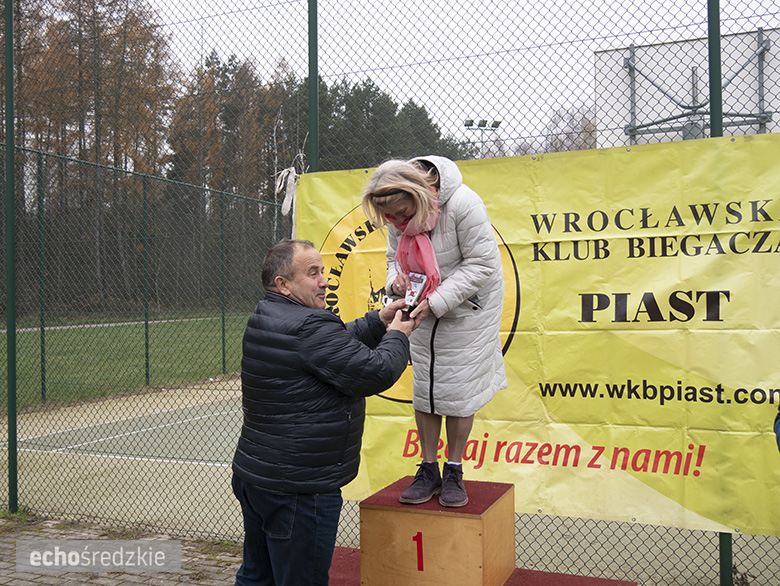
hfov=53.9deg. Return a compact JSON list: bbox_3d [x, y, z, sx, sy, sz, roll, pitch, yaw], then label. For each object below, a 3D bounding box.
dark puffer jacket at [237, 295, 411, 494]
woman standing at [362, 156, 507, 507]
[{"bbox_3d":[-0.215,0.343,2.760,0.660,0.690,0.560,0,0,-32],"label":"dark puffer jacket"},{"bbox_3d":[0.190,0.145,3.220,0.530,1.430,0.570,-1,0,41],"label":"woman standing"}]

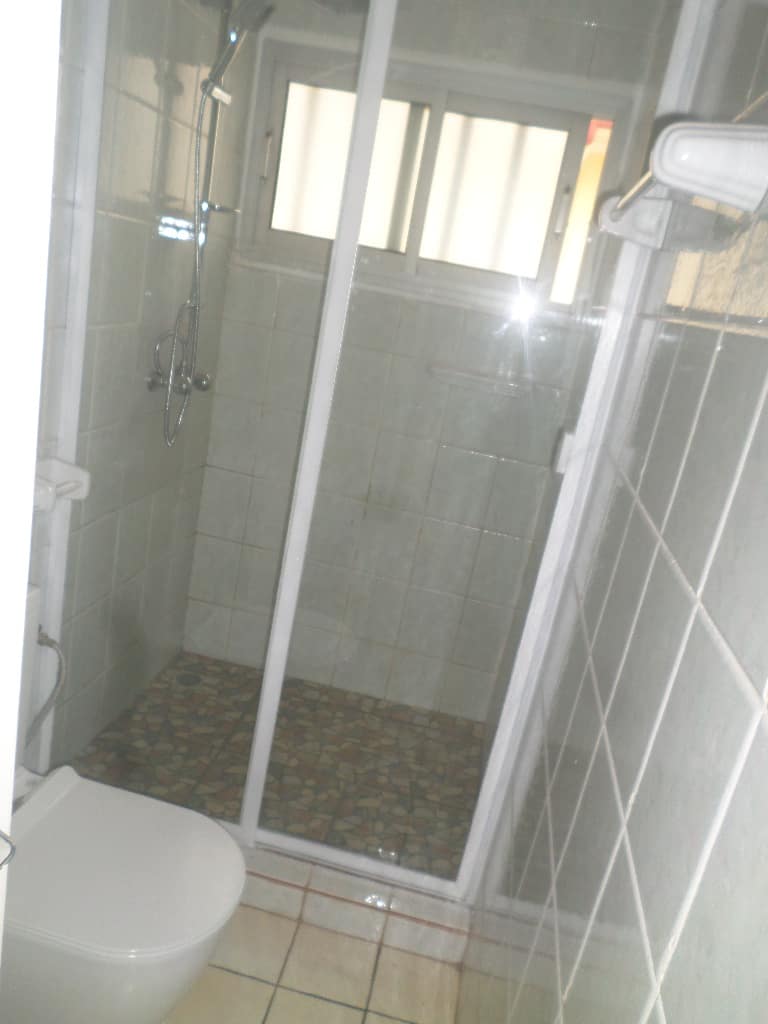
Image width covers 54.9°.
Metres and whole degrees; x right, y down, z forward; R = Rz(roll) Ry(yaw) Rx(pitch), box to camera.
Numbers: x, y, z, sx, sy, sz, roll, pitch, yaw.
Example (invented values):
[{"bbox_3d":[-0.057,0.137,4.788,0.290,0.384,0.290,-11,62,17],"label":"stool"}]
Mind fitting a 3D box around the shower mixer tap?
[{"bbox_3d":[-0.550,-0.401,2.036,0.100,0.165,0.250,13,17,6],"label":"shower mixer tap"}]

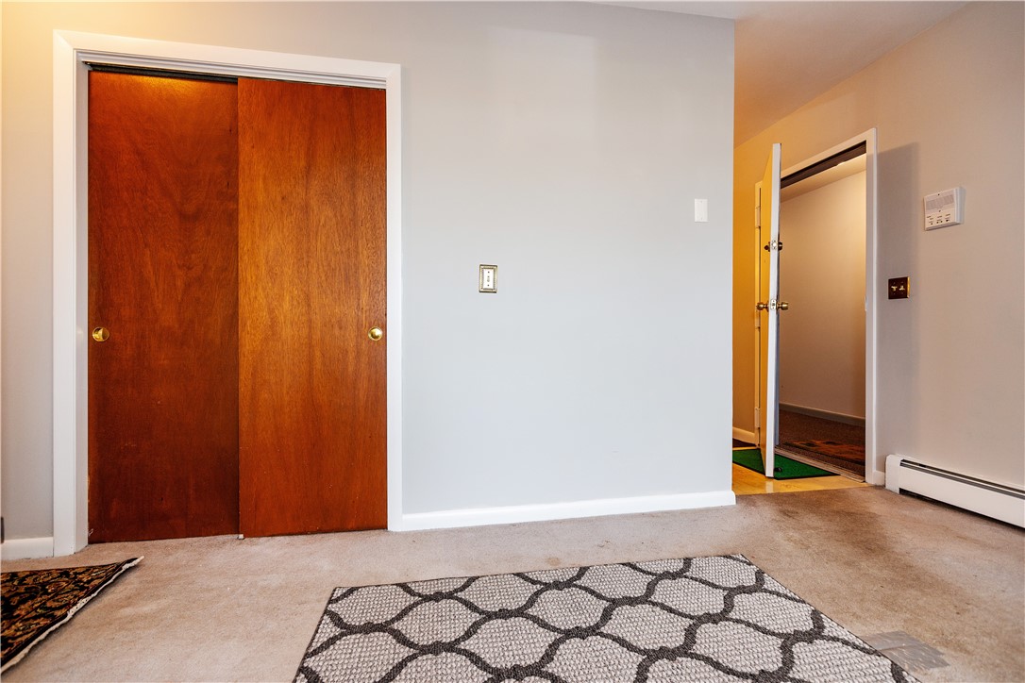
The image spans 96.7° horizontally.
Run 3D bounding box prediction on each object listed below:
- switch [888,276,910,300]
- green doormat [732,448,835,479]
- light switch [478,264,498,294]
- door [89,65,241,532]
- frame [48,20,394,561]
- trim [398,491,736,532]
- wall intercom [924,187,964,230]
[{"bbox_3d":[2.156,-0.295,2.541,0.012,0.115,0.113,0,0,-10],"label":"switch"},{"bbox_3d":[1.789,0.840,3.169,0.475,0.010,0.695,0,0,-10],"label":"green doormat"},{"bbox_3d":[-0.111,-0.287,2.111,0.081,0.129,0.014,0,0,-10],"label":"light switch"},{"bbox_3d":[-1.475,-0.137,1.962,0.612,1.963,0.035,0,0,-10],"label":"door"},{"bbox_3d":[-1.163,-0.189,1.971,1.336,2.080,0.117,0,0,-10],"label":"frame"},{"bbox_3d":[0.331,0.807,2.190,1.678,0.081,0.019,0,0,-10],"label":"trim"},{"bbox_3d":[2.181,-0.669,2.307,0.045,0.172,0.151,0,0,-10],"label":"wall intercom"}]

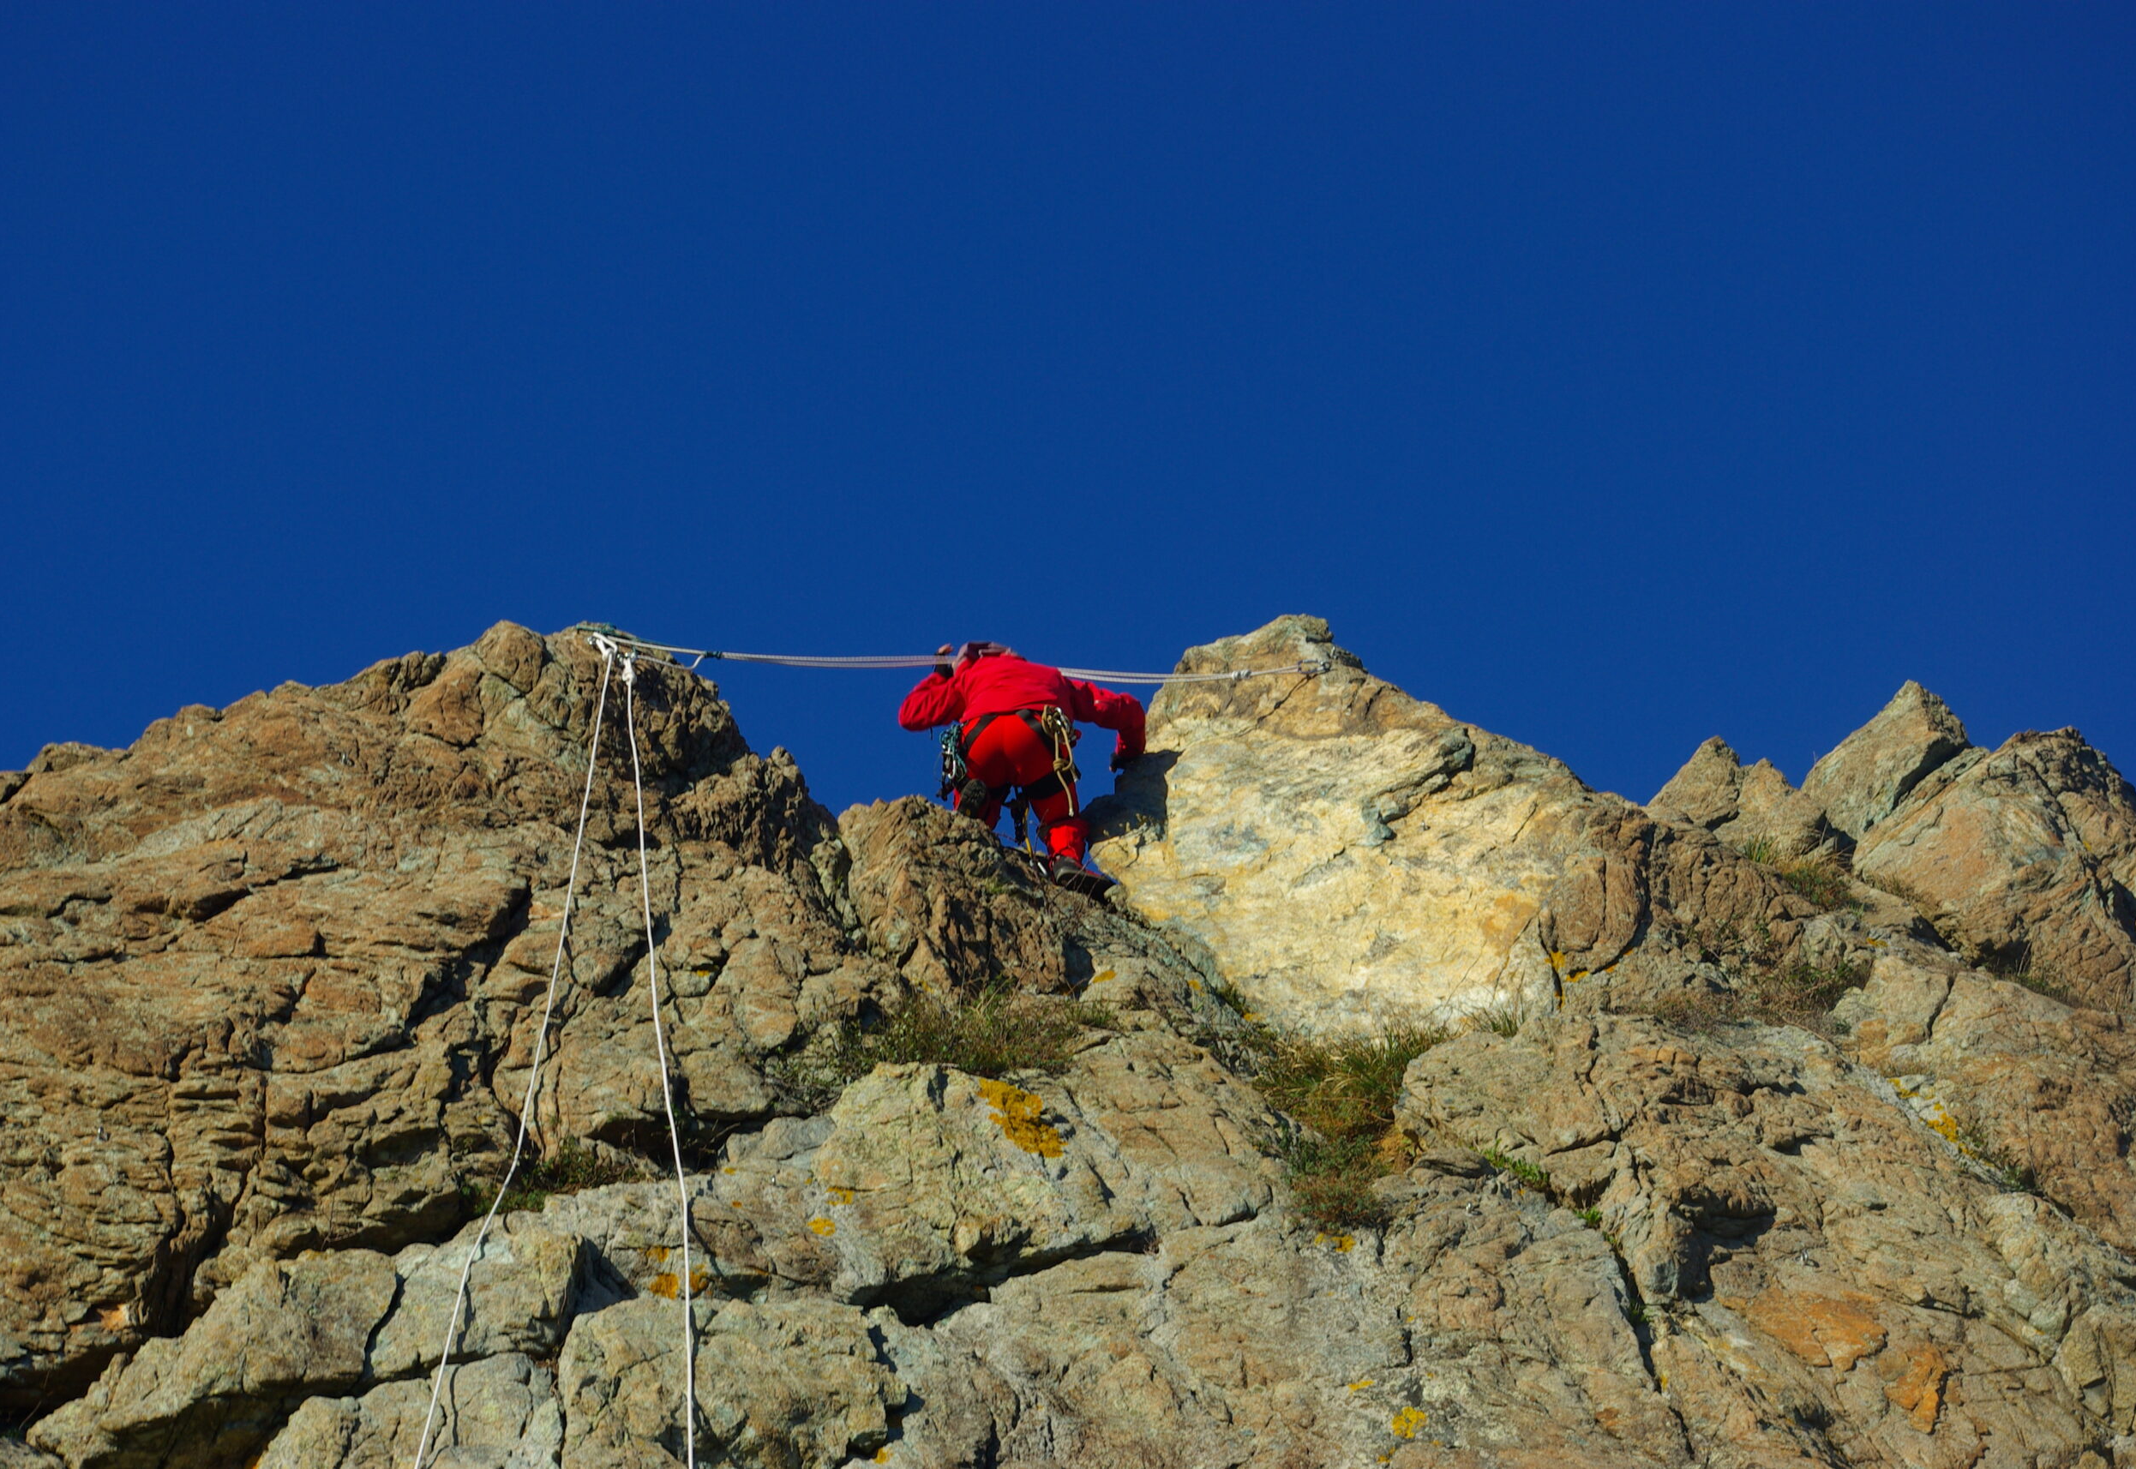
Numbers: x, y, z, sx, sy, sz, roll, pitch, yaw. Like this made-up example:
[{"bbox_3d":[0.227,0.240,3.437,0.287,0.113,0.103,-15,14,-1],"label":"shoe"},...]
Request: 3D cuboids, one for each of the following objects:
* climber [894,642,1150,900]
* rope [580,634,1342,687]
[{"bbox_3d":[-0.179,0.091,19.000,0.940,1.330,0.880,4,-30,-7],"label":"climber"},{"bbox_3d":[-0.398,-0.289,19.200,2.800,0.200,0.250,0,-30,0],"label":"rope"}]

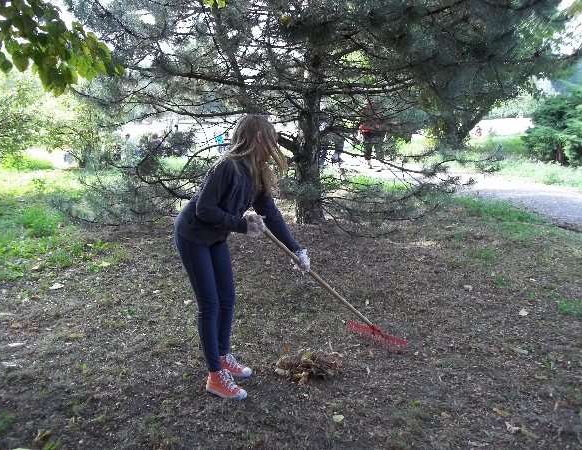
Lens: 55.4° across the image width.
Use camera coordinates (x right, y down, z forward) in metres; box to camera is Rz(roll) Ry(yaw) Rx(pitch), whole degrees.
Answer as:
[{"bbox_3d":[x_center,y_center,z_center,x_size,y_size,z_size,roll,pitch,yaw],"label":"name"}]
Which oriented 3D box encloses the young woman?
[{"bbox_3d":[-0.290,0.166,2.957,0.660,1.460,0.520,4,12,21],"label":"young woman"}]

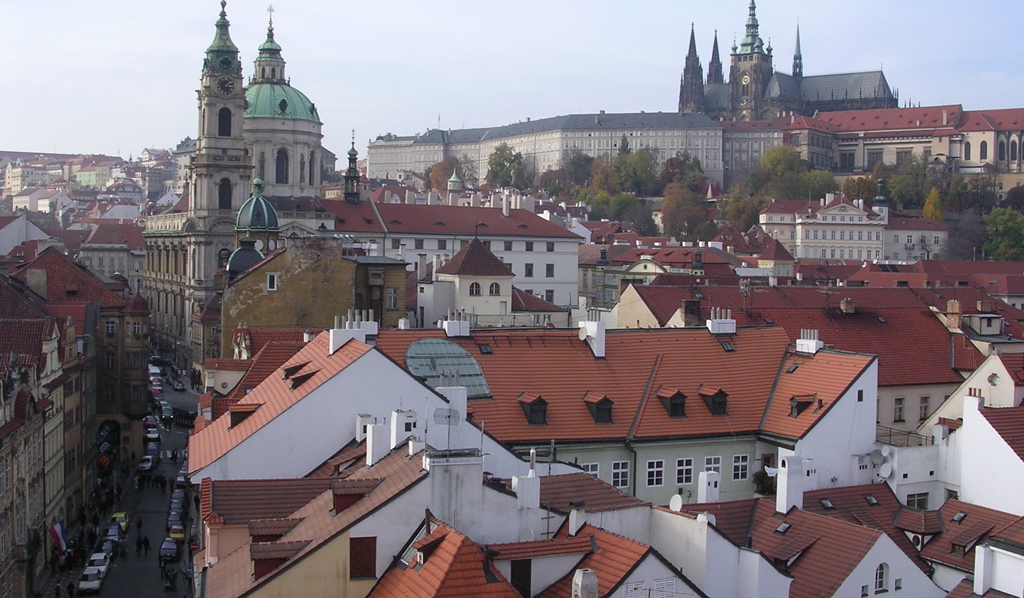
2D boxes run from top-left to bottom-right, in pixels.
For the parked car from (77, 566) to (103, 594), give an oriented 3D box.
[{"bbox_3d":[-36.445,24.583,105.190,1.660,1.410,4.000,1,2,-13],"label":"parked car"}]

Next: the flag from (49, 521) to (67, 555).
[{"bbox_3d":[-38.555,20.272,103.000,1.450,2.700,0.400,1,2,-13],"label":"flag"}]

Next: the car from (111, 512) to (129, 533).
[{"bbox_3d":[-39.463,22.523,122.000,1.640,1.450,3.750,1,2,-13],"label":"car"}]

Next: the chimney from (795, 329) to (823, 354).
[{"bbox_3d":[20.387,2.898,83.000,0.740,1.670,1.820,0,3,-30],"label":"chimney"}]

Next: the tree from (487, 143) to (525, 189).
[{"bbox_3d":[-3.234,-60.866,560.355,17.000,21.880,17.000,1,2,0],"label":"tree"}]

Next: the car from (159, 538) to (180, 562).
[{"bbox_3d":[-31.912,23.368,113.000,1.670,1.420,4.000,1,2,-13],"label":"car"}]

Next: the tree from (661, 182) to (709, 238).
[{"bbox_3d":[63.110,-31.922,445.000,16.000,20.500,15.000,1,2,0],"label":"tree"}]

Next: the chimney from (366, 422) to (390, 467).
[{"bbox_3d":[-6.751,7.368,61.500,0.980,2.220,0.730,0,3,-27],"label":"chimney"}]

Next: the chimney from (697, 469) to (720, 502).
[{"bbox_3d":[11.406,11.105,70.380,0.870,2.300,1.020,0,2,-18],"label":"chimney"}]

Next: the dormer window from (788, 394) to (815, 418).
[{"bbox_3d":[21.803,8.000,90.936,1.750,1.680,1.320,0,2,-23],"label":"dormer window"}]

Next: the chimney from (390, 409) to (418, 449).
[{"bbox_3d":[-5.535,6.729,62.500,1.150,2.020,0.620,0,3,-27],"label":"chimney"}]

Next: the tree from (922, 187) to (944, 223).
[{"bbox_3d":[118.024,-25.932,340.000,5.600,11.000,5.600,1,2,0],"label":"tree"}]

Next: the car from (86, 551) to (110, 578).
[{"bbox_3d":[-37.906,24.628,111.109,1.680,1.420,4.200,1,2,-13],"label":"car"}]

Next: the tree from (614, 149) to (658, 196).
[{"bbox_3d":[51.328,-52.152,500.000,17.000,19.000,15.000,1,2,0],"label":"tree"}]

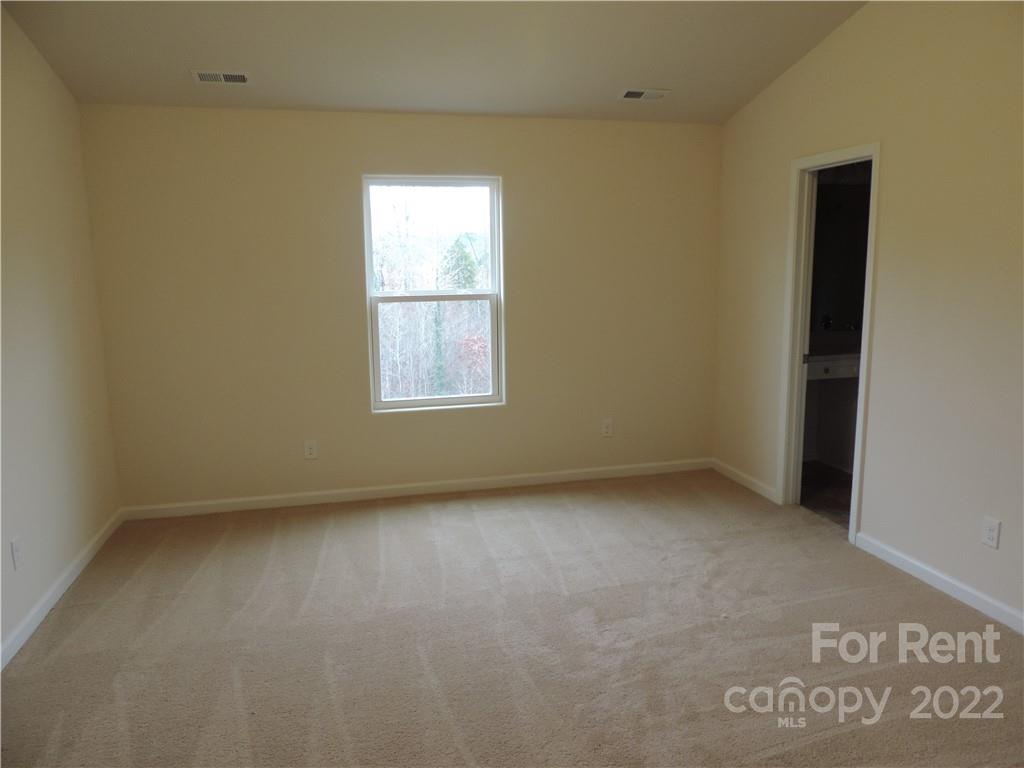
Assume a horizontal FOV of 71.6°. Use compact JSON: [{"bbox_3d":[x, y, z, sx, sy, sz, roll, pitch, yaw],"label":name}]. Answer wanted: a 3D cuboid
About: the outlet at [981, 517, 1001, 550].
[{"bbox_3d":[2.029,0.629,3.003,0.010,0.117,0.072,-3,10,-13],"label":"outlet"}]

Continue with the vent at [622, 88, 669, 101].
[{"bbox_3d":[0.830,-1.772,4.367,0.280,0.018,0.135,-3,-4,-13],"label":"vent"}]

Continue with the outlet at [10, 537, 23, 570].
[{"bbox_3d":[-2.052,0.701,2.941,0.010,0.117,0.072,-3,10,-13],"label":"outlet"}]

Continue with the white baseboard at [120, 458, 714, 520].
[{"bbox_3d":[-0.448,0.700,4.824,3.980,0.080,0.016,-3,10,-13],"label":"white baseboard"}]

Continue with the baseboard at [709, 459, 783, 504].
[{"bbox_3d":[1.591,0.655,4.881,0.015,0.080,0.829,-3,10,-13],"label":"baseboard"}]

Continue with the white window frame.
[{"bbox_3d":[-0.498,-0.583,4.651,0.878,1.486,0.100,-3,10,-13],"label":"white window frame"}]

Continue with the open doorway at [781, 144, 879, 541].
[{"bbox_3d":[1.807,-0.216,3.993,0.140,2.084,0.706,-3,10,-13],"label":"open doorway"}]

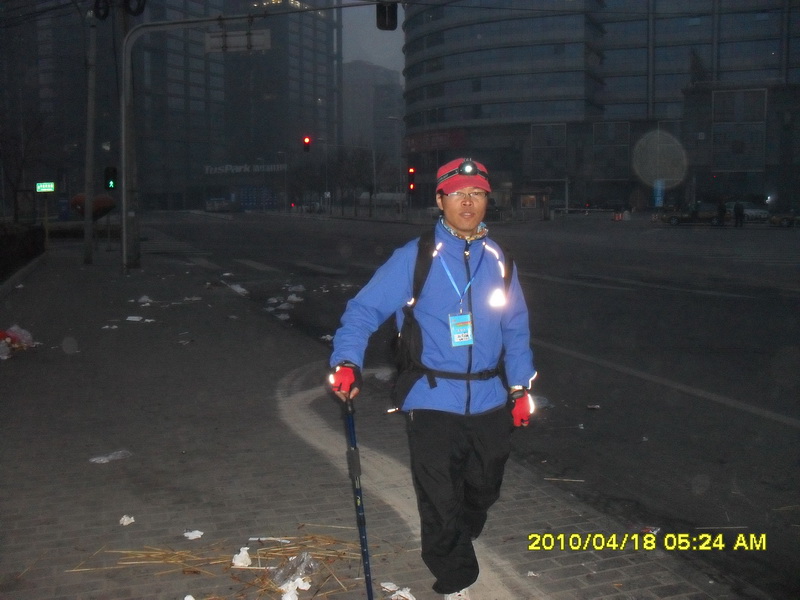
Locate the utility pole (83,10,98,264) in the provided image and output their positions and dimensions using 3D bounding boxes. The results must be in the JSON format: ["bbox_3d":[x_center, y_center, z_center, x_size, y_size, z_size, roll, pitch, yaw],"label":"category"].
[{"bbox_3d":[-7.711,-4.019,20.190,0.220,6.280,0.220,1,7,-21],"label":"utility pole"}]

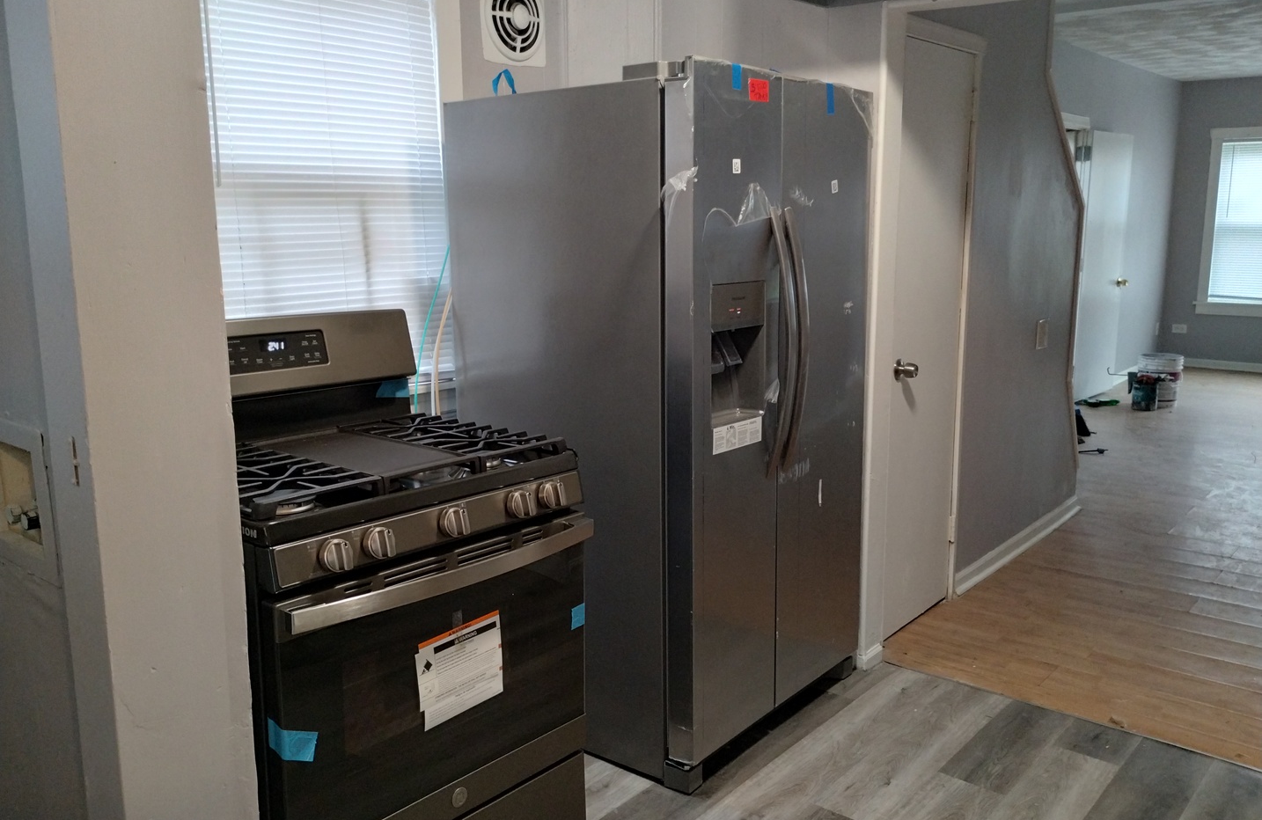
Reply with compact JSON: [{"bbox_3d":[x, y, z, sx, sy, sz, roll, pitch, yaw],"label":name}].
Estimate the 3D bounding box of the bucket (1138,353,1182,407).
[{"bbox_3d":[4.039,-0.218,7.822,0.300,0.370,0.300,5,12,27],"label":"bucket"}]

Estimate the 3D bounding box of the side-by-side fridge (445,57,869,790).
[{"bbox_3d":[0.120,-0.006,2.992,0.888,1.775,0.897,8,13,38],"label":"side-by-side fridge"}]

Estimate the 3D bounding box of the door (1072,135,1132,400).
[{"bbox_3d":[3.668,-1.102,7.963,0.040,2.030,0.839,10,15,43],"label":"door"}]

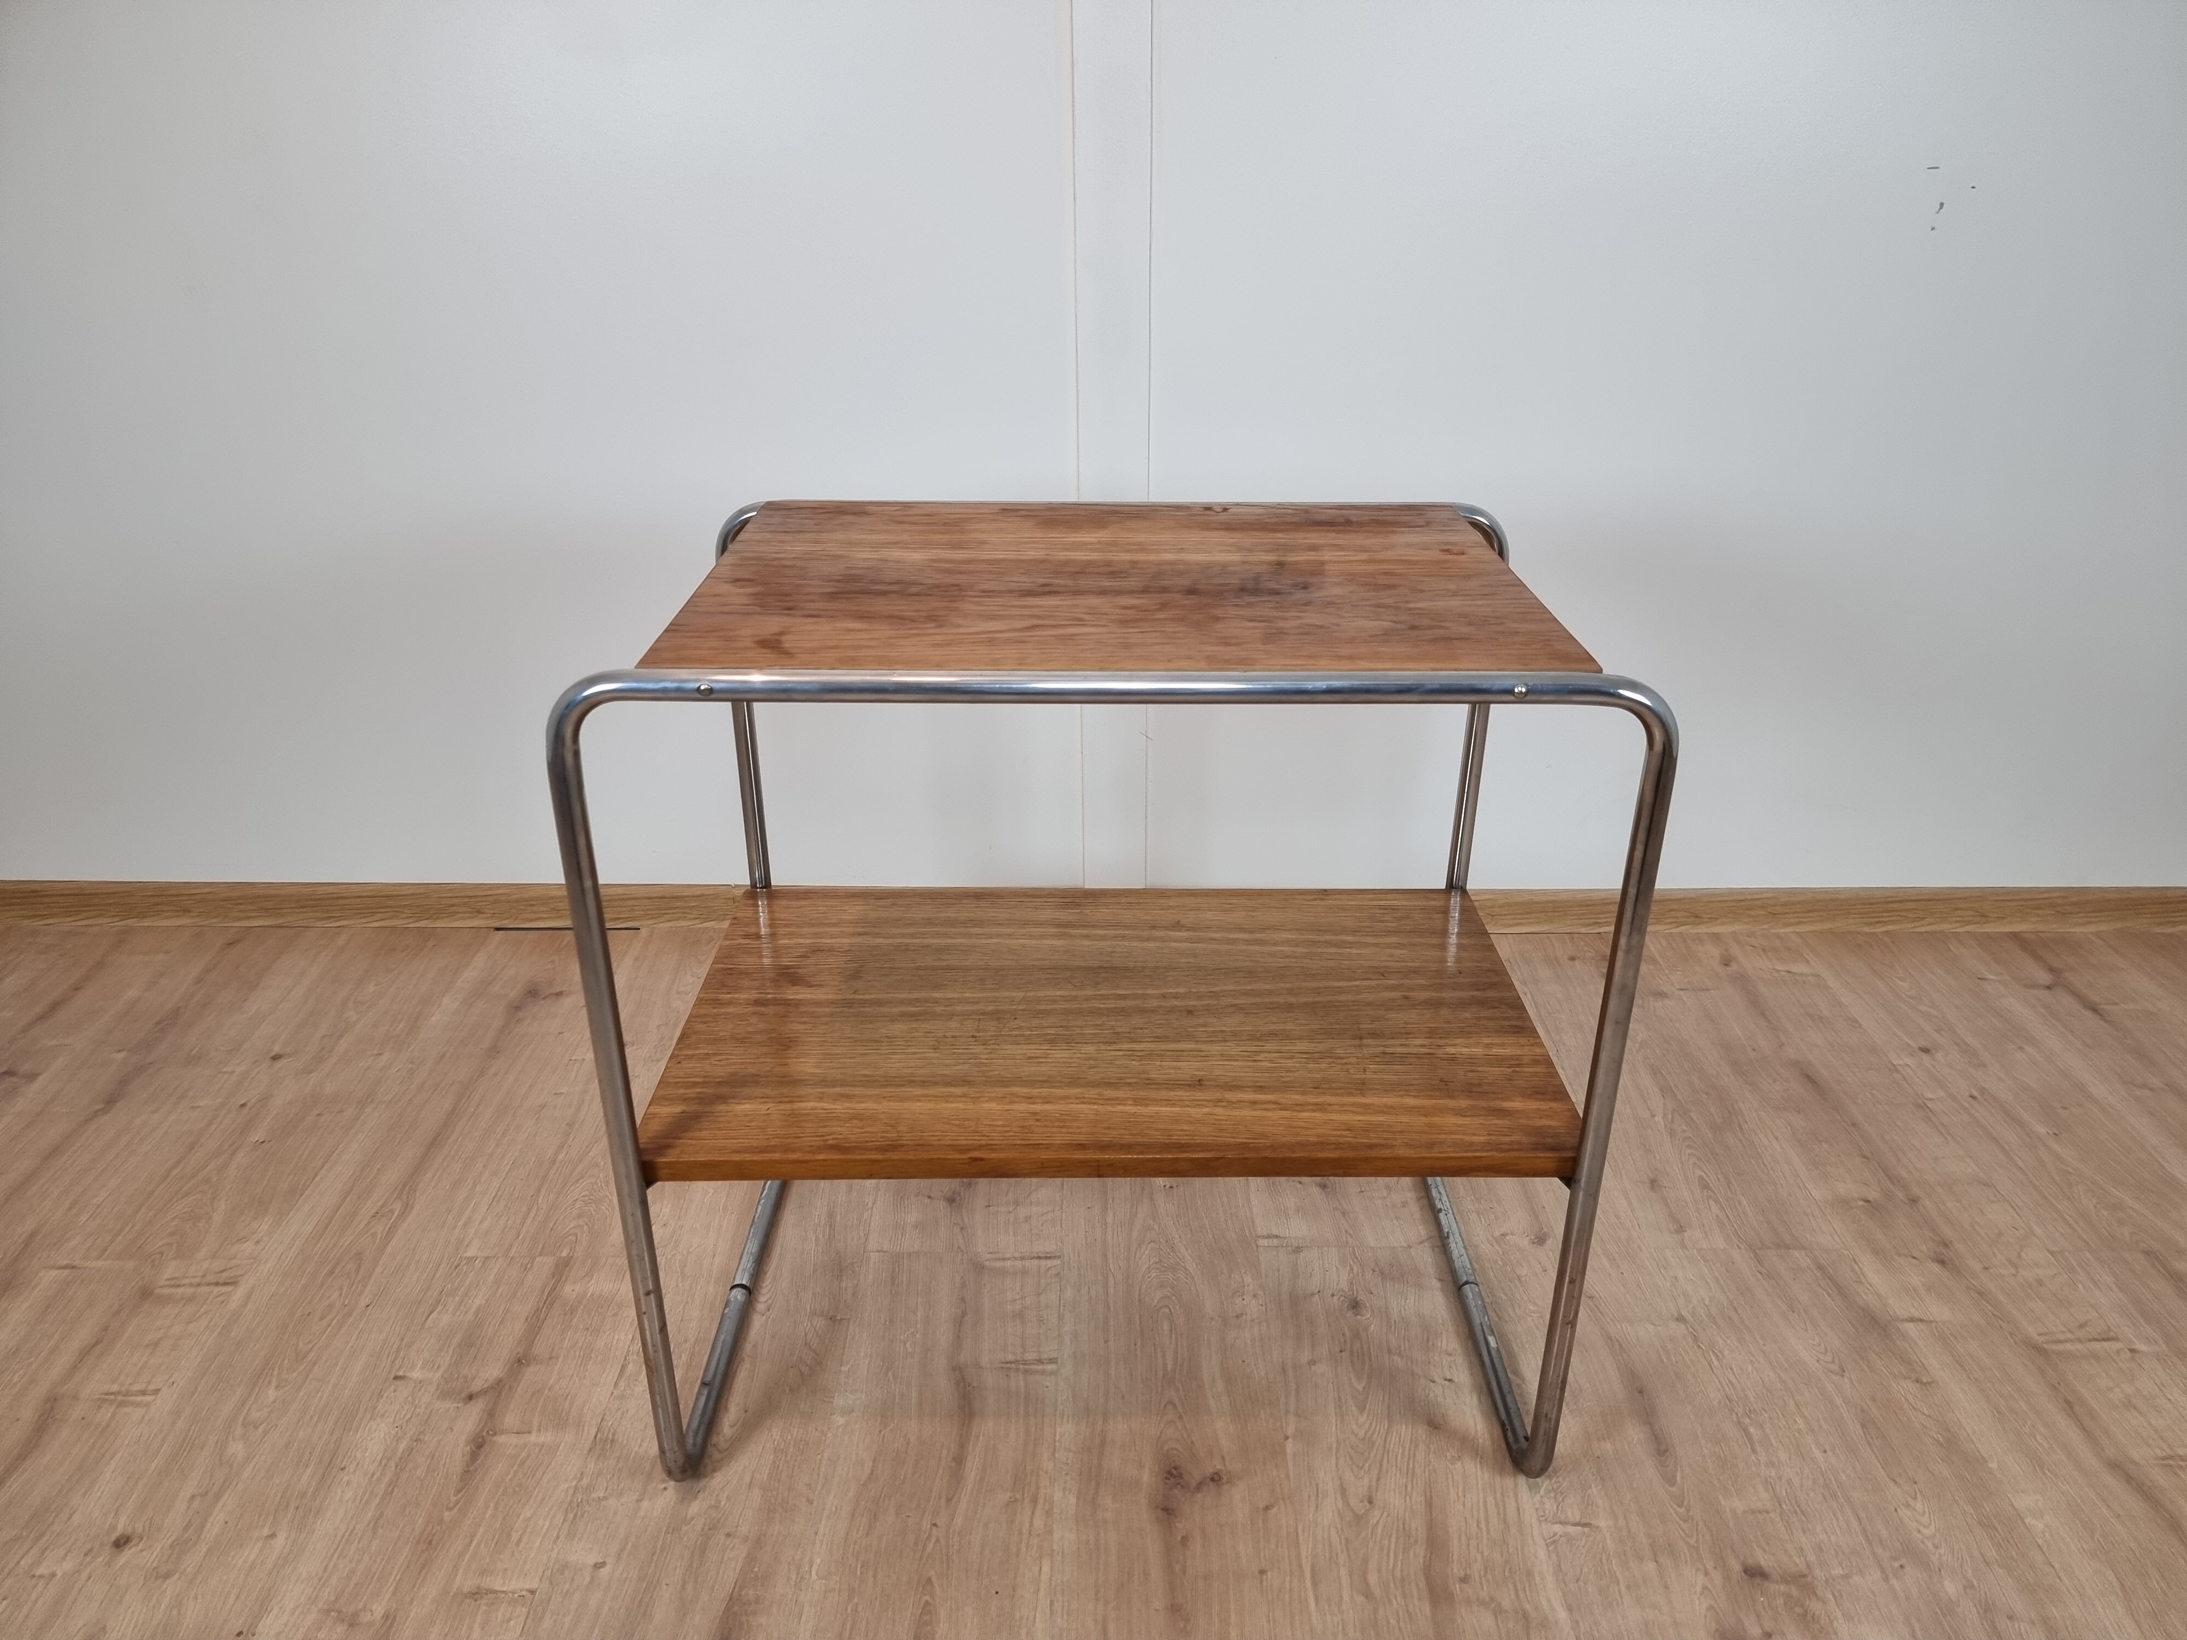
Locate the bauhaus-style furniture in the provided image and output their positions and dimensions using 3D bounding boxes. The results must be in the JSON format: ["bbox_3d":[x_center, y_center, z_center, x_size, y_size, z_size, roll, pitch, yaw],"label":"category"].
[{"bbox_3d":[0.013,0.133,1.267,0.700,0.699,0.468,0,25,0],"label":"bauhaus-style furniture"}]

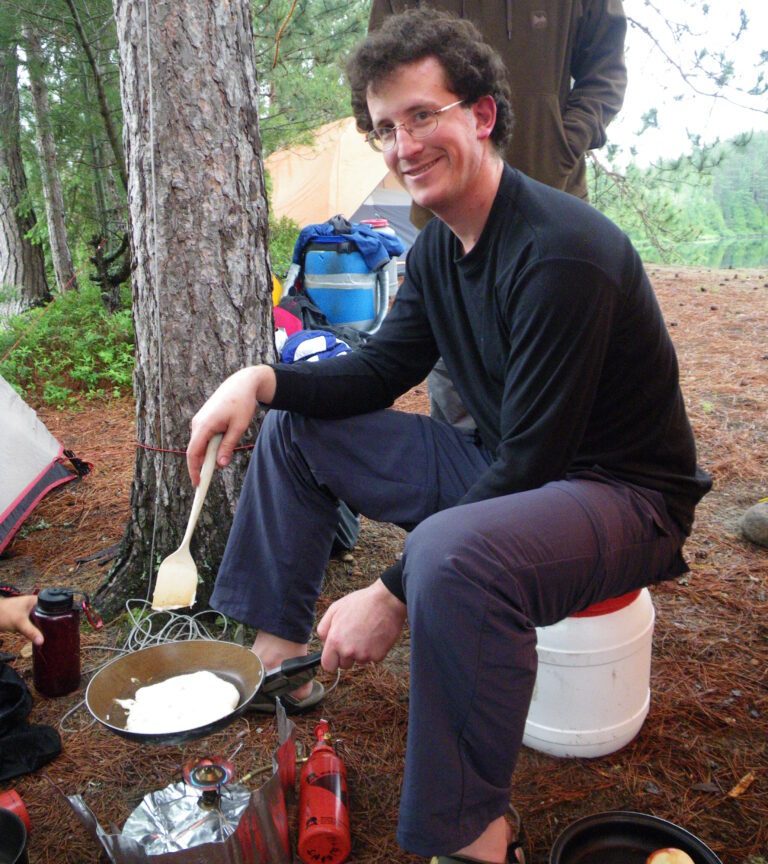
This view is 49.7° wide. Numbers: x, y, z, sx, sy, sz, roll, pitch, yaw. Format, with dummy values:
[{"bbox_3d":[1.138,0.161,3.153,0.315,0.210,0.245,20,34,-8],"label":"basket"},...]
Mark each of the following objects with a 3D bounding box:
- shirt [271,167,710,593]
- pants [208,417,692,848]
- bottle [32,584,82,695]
[{"bbox_3d":[0.211,-0.119,1.315,0.690,0.576,0.561,-4,15,-17],"label":"shirt"},{"bbox_3d":[0.130,0.230,1.396,0.793,0.485,0.683,-4,14,-16],"label":"pants"},{"bbox_3d":[-0.648,0.414,1.644,0.090,0.214,0.090,6,14,0],"label":"bottle"}]

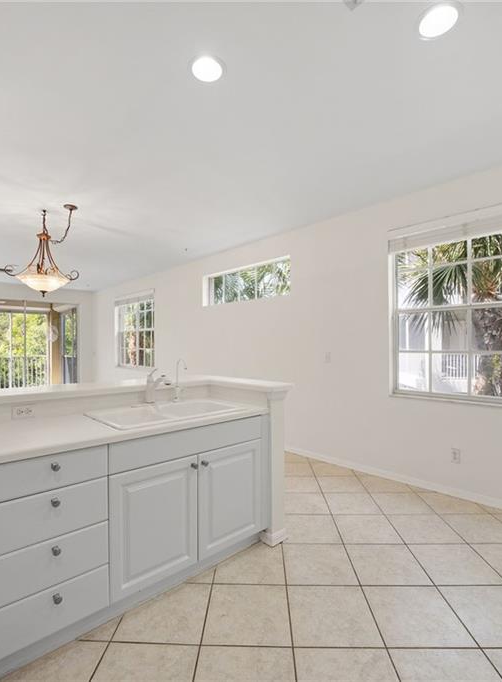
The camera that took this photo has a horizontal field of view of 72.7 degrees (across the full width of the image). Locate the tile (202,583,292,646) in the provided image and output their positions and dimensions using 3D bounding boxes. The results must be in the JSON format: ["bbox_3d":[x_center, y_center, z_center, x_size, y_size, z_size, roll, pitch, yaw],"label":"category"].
[{"bbox_3d":[-0.012,1.341,1.679,0.405,0.012,0.385,0,0,-1],"label":"tile"}]

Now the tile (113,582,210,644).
[{"bbox_3d":[-0.417,1.341,1.693,0.405,0.012,0.385,0,0,-1],"label":"tile"}]

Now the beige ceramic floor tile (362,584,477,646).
[{"bbox_3d":[0.801,1.341,1.671,0.405,0.012,0.385,0,0,-1],"label":"beige ceramic floor tile"}]

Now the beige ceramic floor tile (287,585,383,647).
[{"bbox_3d":[0.393,1.341,1.672,0.405,0.012,0.385,0,0,-1],"label":"beige ceramic floor tile"}]

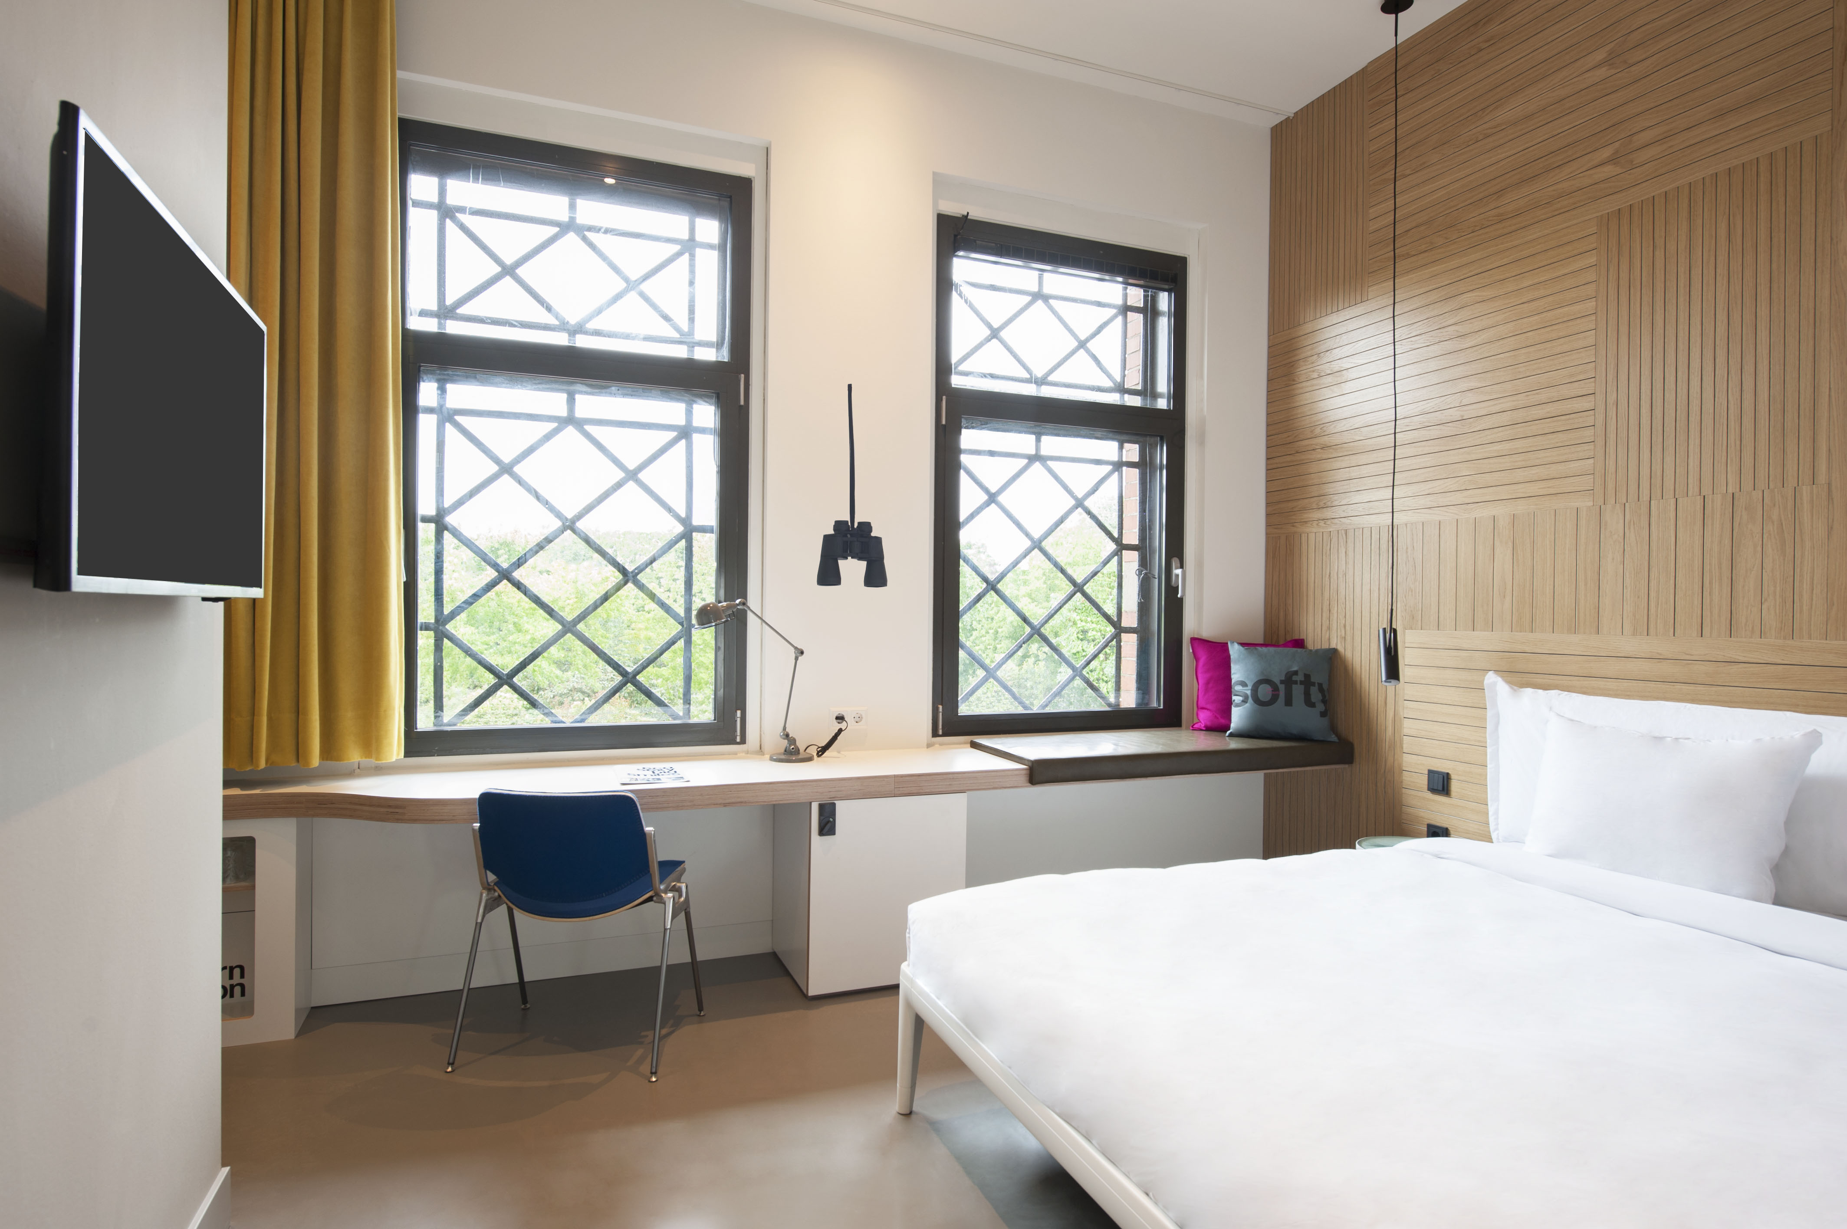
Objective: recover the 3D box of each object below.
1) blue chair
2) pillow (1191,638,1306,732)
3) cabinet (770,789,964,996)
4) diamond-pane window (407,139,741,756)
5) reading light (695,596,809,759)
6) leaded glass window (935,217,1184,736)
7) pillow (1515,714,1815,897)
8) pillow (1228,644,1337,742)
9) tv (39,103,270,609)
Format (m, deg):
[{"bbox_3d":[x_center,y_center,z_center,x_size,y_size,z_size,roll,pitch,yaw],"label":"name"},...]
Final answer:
[{"bbox_3d":[-1.001,0.868,2.861,0.580,0.775,0.480,1,1,5],"label":"blue chair"},{"bbox_3d":[1.365,0.308,4.109,0.450,0.430,0.140,1,-16,9],"label":"pillow"},{"bbox_3d":[-0.190,0.933,3.507,0.557,0.648,0.433,0,1,-21],"label":"cabinet"},{"bbox_3d":[-1.235,-0.579,3.481,1.218,2.127,0.100,0,1,-21],"label":"diamond-pane window"},{"bbox_3d":[-0.605,0.241,3.454,0.462,0.575,0.160,0,1,-32],"label":"reading light"},{"bbox_3d":[0.602,-0.554,4.197,1.209,2.112,0.100,0,1,-21],"label":"leaded glass window"},{"bbox_3d":[1.963,0.489,2.584,0.170,0.430,0.600,22,-9,-25],"label":"pillow"},{"bbox_3d":[1.473,0.317,4.012,0.440,0.420,0.140,1,-21,16],"label":"pillow"},{"bbox_3d":[-1.107,-0.286,1.445,0.050,0.520,0.910,0,1,-23],"label":"tv"}]

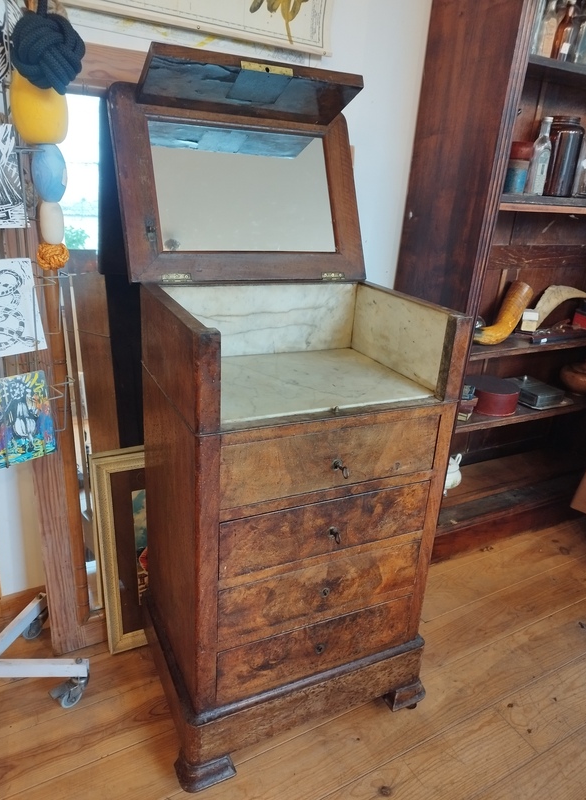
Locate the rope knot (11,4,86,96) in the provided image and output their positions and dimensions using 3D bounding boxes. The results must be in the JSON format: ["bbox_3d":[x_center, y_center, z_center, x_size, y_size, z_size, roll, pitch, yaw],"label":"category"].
[{"bbox_3d":[-0.388,-0.552,0.877,0.112,0.115,0.112,-6,22,-25],"label":"rope knot"}]

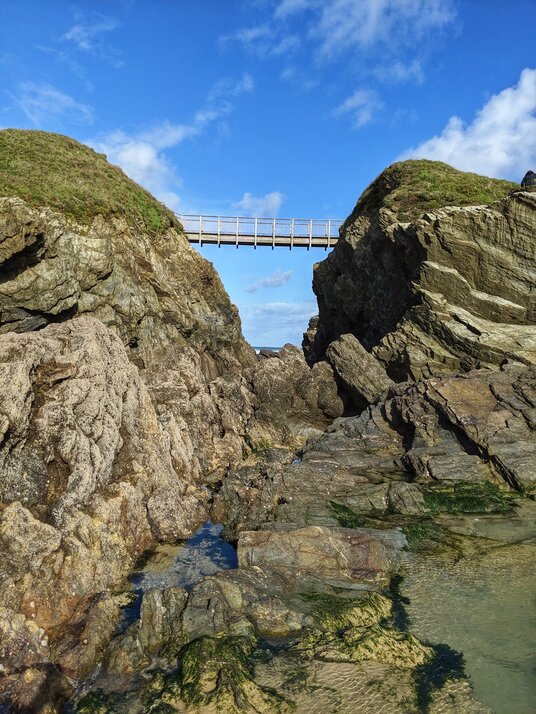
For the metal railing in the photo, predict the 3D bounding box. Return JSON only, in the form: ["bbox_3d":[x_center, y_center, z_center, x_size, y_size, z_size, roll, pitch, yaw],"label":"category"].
[{"bbox_3d":[-0.178,-8.288,37.459,11.400,1.900,1.470,1,1,-3],"label":"metal railing"}]

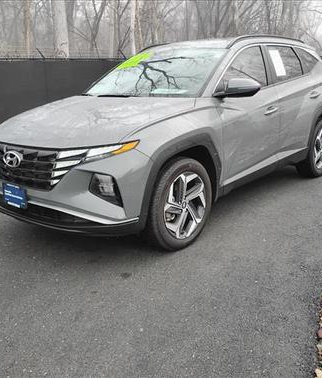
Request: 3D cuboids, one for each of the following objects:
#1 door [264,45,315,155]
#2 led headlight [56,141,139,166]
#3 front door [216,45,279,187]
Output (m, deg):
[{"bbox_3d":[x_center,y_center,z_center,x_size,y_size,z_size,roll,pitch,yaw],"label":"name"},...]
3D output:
[{"bbox_3d":[1.399,-0.988,4.418,0.270,1.130,0.950,12,21,40],"label":"door"},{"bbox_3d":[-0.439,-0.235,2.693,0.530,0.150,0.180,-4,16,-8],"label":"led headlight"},{"bbox_3d":[0.780,-0.763,3.761,0.270,1.160,1.140,12,21,40],"label":"front door"}]

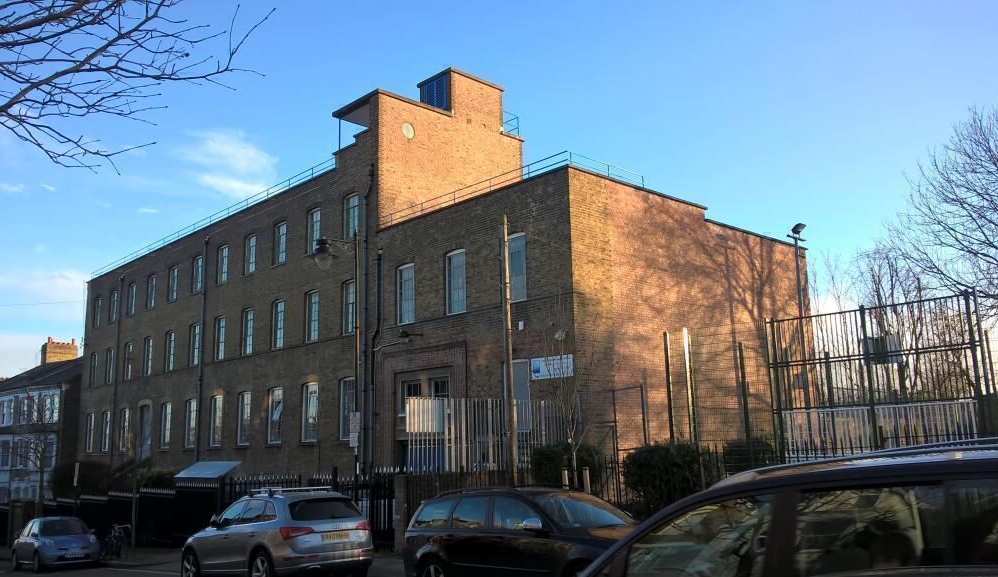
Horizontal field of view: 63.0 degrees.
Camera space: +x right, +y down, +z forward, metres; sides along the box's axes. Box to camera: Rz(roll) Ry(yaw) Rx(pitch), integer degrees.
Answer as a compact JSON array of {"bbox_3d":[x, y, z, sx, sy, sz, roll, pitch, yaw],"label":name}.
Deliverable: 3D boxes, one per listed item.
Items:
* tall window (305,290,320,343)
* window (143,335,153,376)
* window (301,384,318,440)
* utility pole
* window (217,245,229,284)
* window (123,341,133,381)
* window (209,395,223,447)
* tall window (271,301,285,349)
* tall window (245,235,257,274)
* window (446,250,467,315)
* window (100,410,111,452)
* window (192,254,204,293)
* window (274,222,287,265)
[{"bbox_3d":[-7.290,1.112,31.816,0.150,2.040,1.000,9,-15,-44],"label":"tall window"},{"bbox_3d":[-18.083,3.508,42.165,0.150,2.020,1.040,8,-14,-44],"label":"window"},{"bbox_3d":[-7.253,4.763,31.170,0.150,2.220,1.080,9,-15,-44],"label":"window"},{"bbox_3d":[0.260,1.756,17.297,0.160,6.920,0.160,9,-15,-44],"label":"utility pole"},{"bbox_3d":[-12.720,-1.071,37.759,0.180,1.870,1.060,9,-15,-43],"label":"window"},{"bbox_3d":[-19.958,3.942,44.030,0.150,2.020,1.040,8,-14,-44],"label":"window"},{"bbox_3d":[-12.427,5.863,36.041,0.150,2.200,1.070,8,-14,-44],"label":"window"},{"bbox_3d":[-9.015,1.501,33.475,0.180,2.080,1.060,9,-15,-43],"label":"tall window"},{"bbox_3d":[-10.850,-1.474,35.877,0.180,1.850,1.060,9,-15,-43],"label":"tall window"},{"bbox_3d":[-1.309,-0.200,25.455,0.150,2.030,1.030,8,-14,-44],"label":"window"},{"bbox_3d":[-21.862,7.955,45.439,0.150,2.180,1.070,8,-14,-44],"label":"window"},{"bbox_3d":[-14.257,-0.652,38.803,0.150,1.800,1.030,8,-14,-44],"label":"window"},{"bbox_3d":[-9.211,-1.876,34.309,0.150,1.830,1.000,9,-15,-44],"label":"window"}]

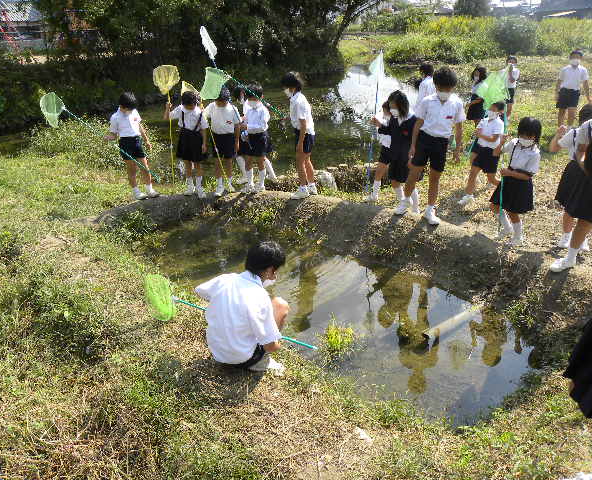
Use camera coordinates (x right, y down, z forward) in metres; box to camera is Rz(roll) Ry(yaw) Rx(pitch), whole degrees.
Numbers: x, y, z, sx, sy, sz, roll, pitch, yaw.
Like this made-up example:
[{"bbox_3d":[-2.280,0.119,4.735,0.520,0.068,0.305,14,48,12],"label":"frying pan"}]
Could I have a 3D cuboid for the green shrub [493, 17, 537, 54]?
[{"bbox_3d":[8.923,-8.272,19.541,2.000,1.750,1.900,-2,25,0],"label":"green shrub"}]

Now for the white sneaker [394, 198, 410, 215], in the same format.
[{"bbox_3d":[1.067,-0.324,4.796,0.085,0.100,0.215,16,30,34],"label":"white sneaker"}]

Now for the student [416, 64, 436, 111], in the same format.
[{"bbox_3d":[1.808,-1.841,6.835,0.280,1.260,0.380,15,30,33],"label":"student"}]

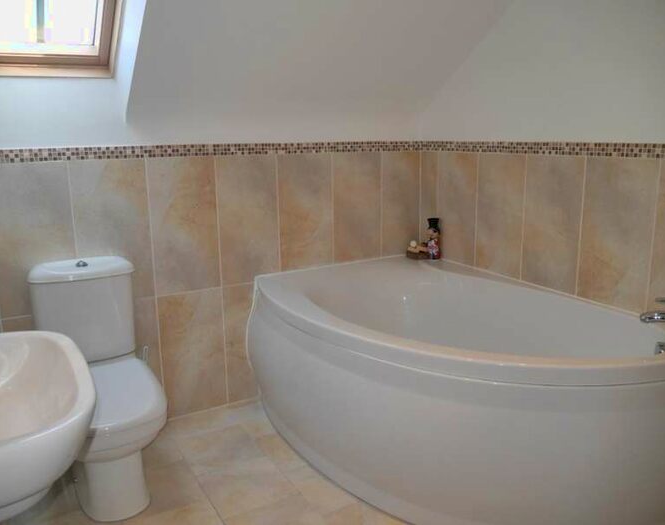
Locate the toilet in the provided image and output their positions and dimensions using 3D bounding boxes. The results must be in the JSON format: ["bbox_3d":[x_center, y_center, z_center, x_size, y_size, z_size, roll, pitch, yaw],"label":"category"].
[{"bbox_3d":[-0.849,0.434,2.078,0.385,0.820,0.700,-8,15,-29],"label":"toilet"}]

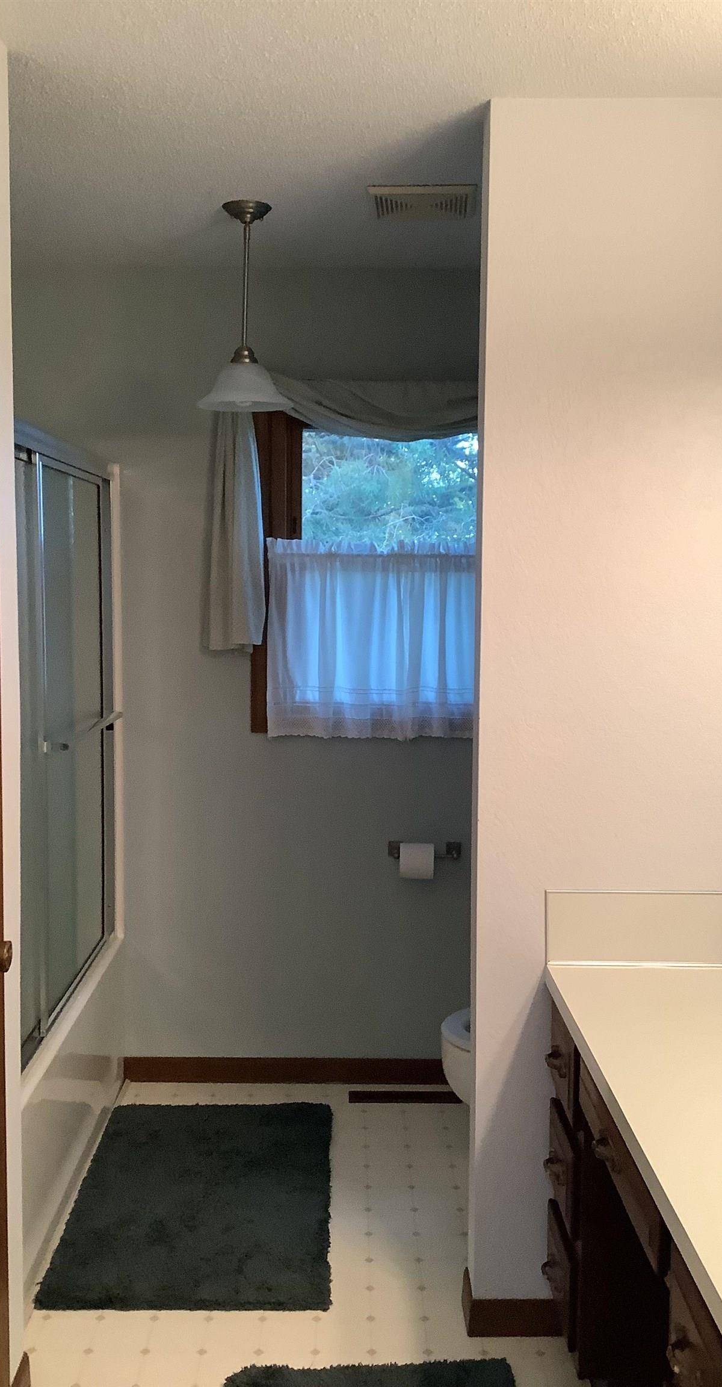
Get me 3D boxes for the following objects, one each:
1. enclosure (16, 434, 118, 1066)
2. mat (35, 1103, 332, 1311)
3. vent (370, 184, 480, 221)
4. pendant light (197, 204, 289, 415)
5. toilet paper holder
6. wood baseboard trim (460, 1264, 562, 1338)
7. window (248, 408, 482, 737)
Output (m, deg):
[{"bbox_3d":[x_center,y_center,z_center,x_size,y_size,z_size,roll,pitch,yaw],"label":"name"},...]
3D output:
[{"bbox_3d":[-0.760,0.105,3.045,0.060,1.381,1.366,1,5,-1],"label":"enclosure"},{"bbox_3d":[-0.384,1.253,3.131,0.623,0.025,0.992,1,5,-1],"label":"mat"},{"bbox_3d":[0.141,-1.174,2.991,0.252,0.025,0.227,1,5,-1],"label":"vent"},{"bbox_3d":[-0.286,-0.956,3.081,0.235,0.485,0.235,1,5,-1],"label":"pendant light"},{"bbox_3d":[0.194,0.478,3.742,0.220,0.058,0.078,1,5,-1],"label":"toilet paper holder"},{"bbox_3d":[0.314,1.278,2.608,0.187,0.082,0.121,1,5,-1],"label":"wood baseboard trim"},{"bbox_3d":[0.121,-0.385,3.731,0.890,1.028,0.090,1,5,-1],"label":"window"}]

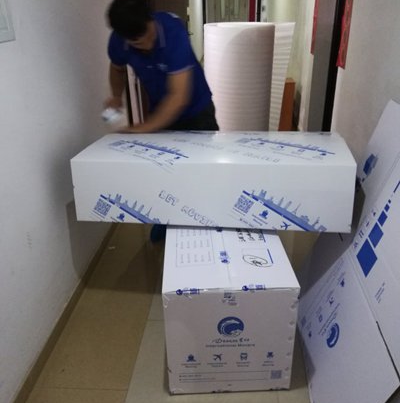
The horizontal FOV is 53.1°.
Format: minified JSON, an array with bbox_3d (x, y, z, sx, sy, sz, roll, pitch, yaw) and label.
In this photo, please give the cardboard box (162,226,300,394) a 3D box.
[{"bbox_3d":[0.109,0.412,1.767,0.480,0.499,0.600,-2,24,-1],"label":"cardboard box"}]

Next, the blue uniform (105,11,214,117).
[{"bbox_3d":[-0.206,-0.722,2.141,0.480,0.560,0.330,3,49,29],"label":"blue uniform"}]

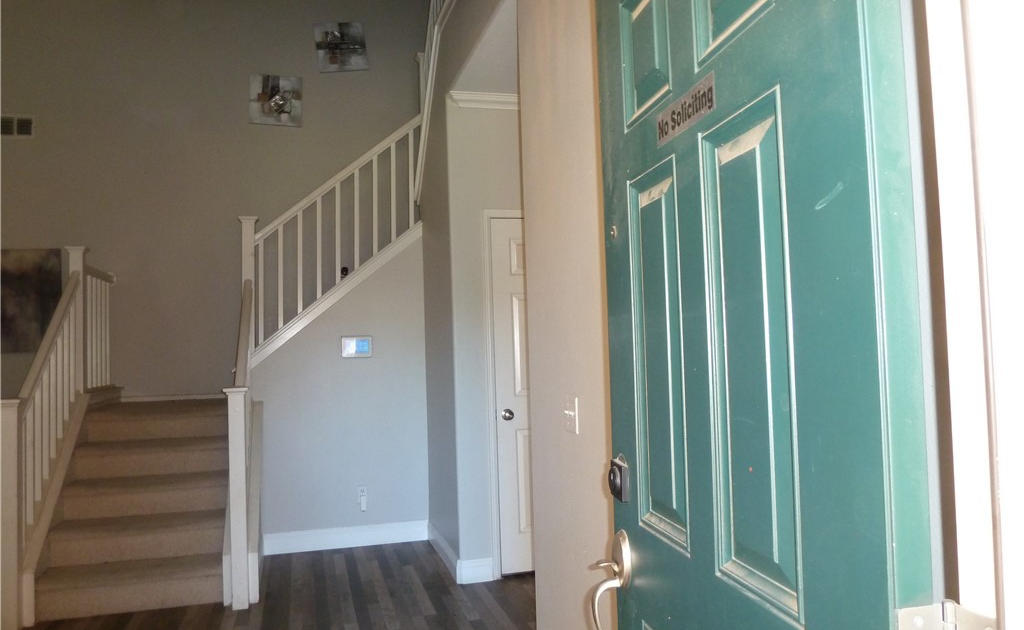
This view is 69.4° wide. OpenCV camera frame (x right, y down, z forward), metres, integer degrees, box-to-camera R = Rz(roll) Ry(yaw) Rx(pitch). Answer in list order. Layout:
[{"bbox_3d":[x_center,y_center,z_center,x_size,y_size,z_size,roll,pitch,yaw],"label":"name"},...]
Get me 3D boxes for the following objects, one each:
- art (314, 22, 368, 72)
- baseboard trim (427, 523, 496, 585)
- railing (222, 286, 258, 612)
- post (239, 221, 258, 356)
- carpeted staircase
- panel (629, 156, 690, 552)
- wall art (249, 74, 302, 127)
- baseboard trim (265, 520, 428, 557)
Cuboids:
[{"bbox_3d":[-1.420,-2.231,6.171,0.405,0.405,0.030,-8,-1,-16],"label":"art"},{"bbox_3d":[-0.339,1.445,4.587,0.210,0.135,1.020,-1,-3,-16],"label":"baseboard trim"},{"bbox_3d":[-1.552,0.632,4.282,0.150,1.800,1.060,-1,-3,-16],"label":"railing"},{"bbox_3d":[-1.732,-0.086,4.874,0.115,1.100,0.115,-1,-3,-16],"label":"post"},{"bbox_3d":[-2.209,1.088,4.728,0.900,0.970,2.000,-1,-3,-16],"label":"carpeted staircase"},{"bbox_3d":[0.244,0.062,1.232,0.025,0.620,0.210,-1,-3,-11],"label":"panel"},{"bbox_3d":[-1.911,-1.739,6.006,0.405,0.405,0.030,-1,-3,-16],"label":"wall art"},{"bbox_3d":[-1.092,1.482,4.918,1.060,0.135,0.020,-1,-3,-16],"label":"baseboard trim"}]

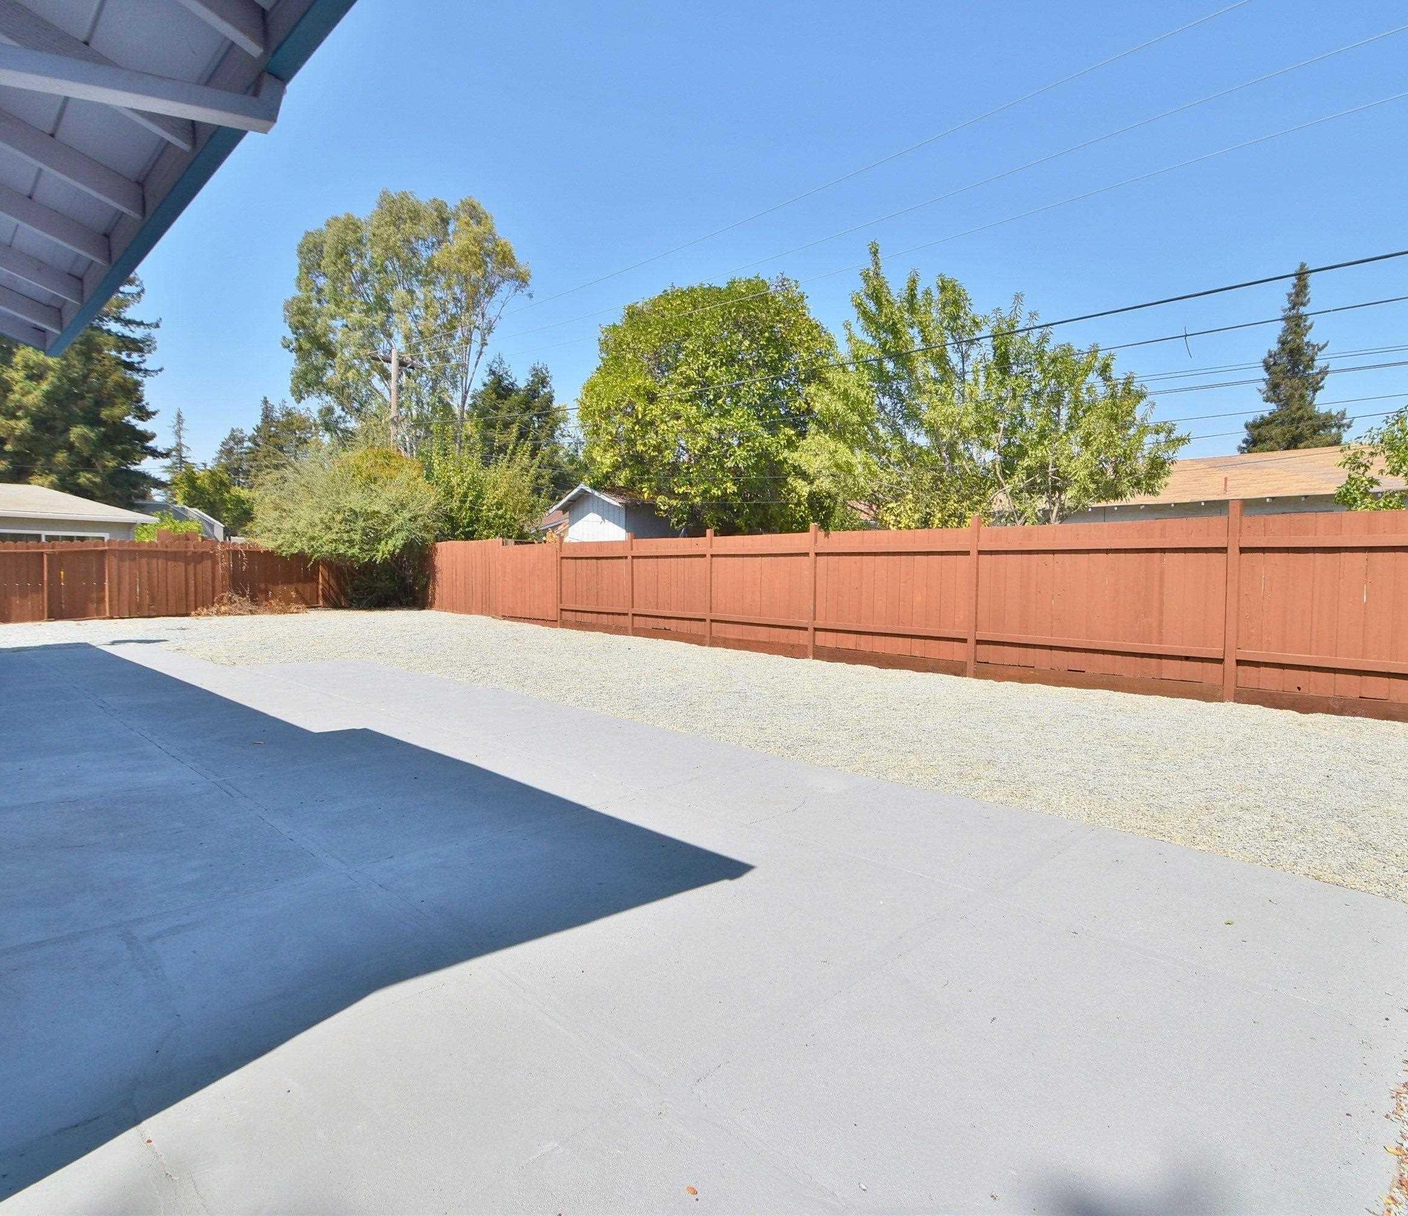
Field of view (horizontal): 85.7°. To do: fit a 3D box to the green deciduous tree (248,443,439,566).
[{"bbox_3d":[-9.728,-2.144,20.720,4.684,4.630,4.684,-1,3,-25],"label":"green deciduous tree"}]

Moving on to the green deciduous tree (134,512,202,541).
[{"bbox_3d":[-15.771,-1.415,22.462,1.789,2.919,1.789,-2,4,-35],"label":"green deciduous tree"}]

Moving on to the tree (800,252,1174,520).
[{"bbox_3d":[4.543,-2.635,12.580,5.814,6.619,5.814,1,3,20],"label":"tree"}]

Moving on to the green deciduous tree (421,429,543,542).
[{"bbox_3d":[-6.573,-2.608,22.398,3.700,5.423,3.700,-1,3,-16],"label":"green deciduous tree"}]

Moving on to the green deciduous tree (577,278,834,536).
[{"bbox_3d":[0.090,-3.381,16.648,5.634,7.639,5.634,0,3,0],"label":"green deciduous tree"}]

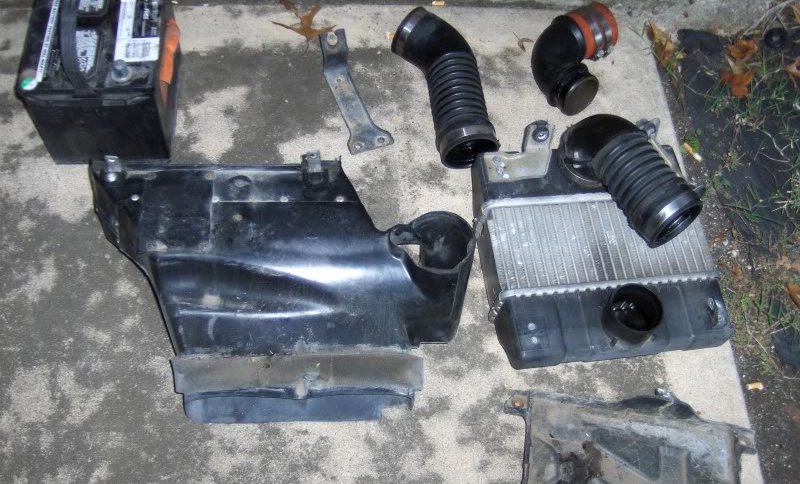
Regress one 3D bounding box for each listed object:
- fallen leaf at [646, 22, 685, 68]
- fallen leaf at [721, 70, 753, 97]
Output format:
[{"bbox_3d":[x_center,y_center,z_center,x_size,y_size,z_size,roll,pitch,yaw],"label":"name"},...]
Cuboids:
[{"bbox_3d":[0.457,-0.352,1.412,0.056,0.045,0.080,-39,72,-22],"label":"fallen leaf"},{"bbox_3d":[0.591,-0.281,1.400,0.062,0.020,0.057,1,62,-4],"label":"fallen leaf"}]

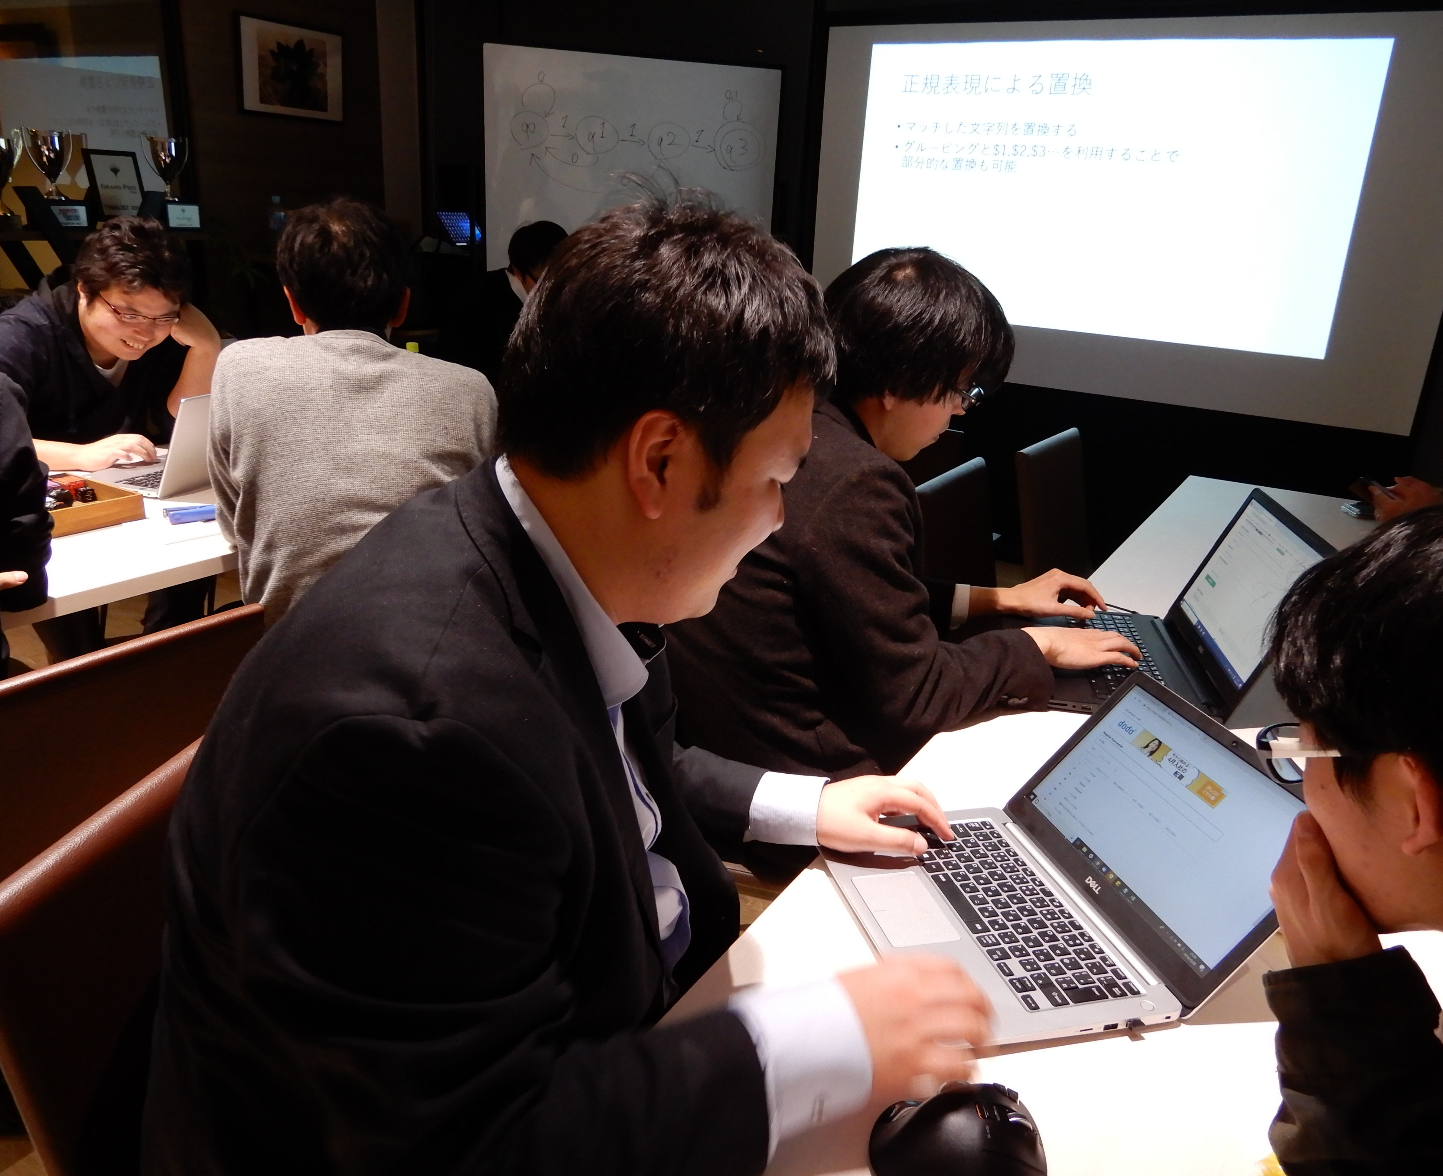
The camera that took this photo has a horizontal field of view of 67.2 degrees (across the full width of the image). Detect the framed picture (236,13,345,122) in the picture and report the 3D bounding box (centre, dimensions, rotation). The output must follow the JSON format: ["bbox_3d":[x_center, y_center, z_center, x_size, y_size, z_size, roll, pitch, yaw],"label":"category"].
[{"bbox_3d":[-1.785,-2.148,4.501,0.025,0.367,0.515,15,24,28],"label":"framed picture"}]

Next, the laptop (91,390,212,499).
[{"bbox_3d":[-1.050,-0.331,2.216,0.325,0.220,0.325,14,23,26],"label":"laptop"}]

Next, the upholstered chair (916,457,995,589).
[{"bbox_3d":[0.658,0.192,2.304,0.540,0.805,0.430,15,24,29],"label":"upholstered chair"}]

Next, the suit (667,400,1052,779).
[{"bbox_3d":[0.221,0.074,1.507,0.480,0.660,0.540,10,22,17],"label":"suit"}]

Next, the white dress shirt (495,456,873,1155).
[{"bbox_3d":[-0.110,0.243,0.880,0.430,0.670,0.510,6,21,7],"label":"white dress shirt"}]

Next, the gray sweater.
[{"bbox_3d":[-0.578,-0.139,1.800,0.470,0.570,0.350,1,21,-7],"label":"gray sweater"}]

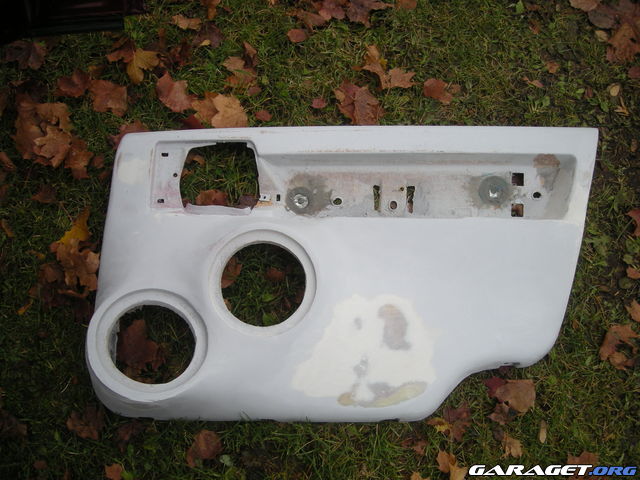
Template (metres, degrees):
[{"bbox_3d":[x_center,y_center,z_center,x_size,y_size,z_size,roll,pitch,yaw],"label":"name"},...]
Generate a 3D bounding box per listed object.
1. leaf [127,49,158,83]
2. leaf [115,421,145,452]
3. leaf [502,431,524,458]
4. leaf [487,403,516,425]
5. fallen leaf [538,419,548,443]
[{"bbox_3d":[-0.362,-0.354,1.326,0.060,0.020,0.082,12,70,4],"label":"leaf"},{"bbox_3d":[-0.335,0.344,1.139,0.045,0.022,0.054,22,71,8],"label":"leaf"},{"bbox_3d":[0.339,0.360,1.133,0.031,0.018,0.047,-29,73,-10],"label":"leaf"},{"bbox_3d":[0.308,0.295,1.091,0.043,0.018,0.030,29,73,10],"label":"leaf"},{"bbox_3d":[0.375,0.321,1.086,0.014,0.010,0.038,17,71,6],"label":"fallen leaf"}]

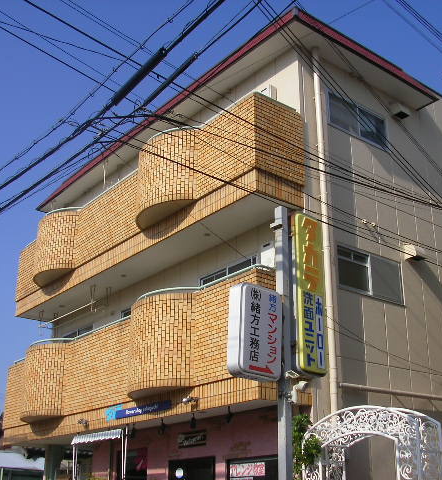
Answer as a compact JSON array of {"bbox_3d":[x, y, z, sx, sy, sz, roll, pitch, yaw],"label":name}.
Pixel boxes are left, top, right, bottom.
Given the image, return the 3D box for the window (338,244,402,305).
[{"bbox_3d":[2.583,0.632,12.129,1.690,0.780,0.100,16,-26,-35],"label":"window"}]

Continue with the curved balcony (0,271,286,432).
[{"bbox_3d":[-2.134,2.693,13.829,1.550,1.990,9.500,16,-26,-35],"label":"curved balcony"}]

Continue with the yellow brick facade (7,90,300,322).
[{"bbox_3d":[-2.139,-0.171,14.950,1.550,1.800,9.570,16,-26,-35],"label":"yellow brick facade"}]

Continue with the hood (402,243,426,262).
[{"bbox_3d":[3.562,0.211,12.880,0.290,0.330,0.260,16,-26,-35],"label":"hood"}]

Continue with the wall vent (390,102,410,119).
[{"bbox_3d":[3.607,-2.606,14.010,0.300,0.300,0.250,16,-26,-35],"label":"wall vent"}]

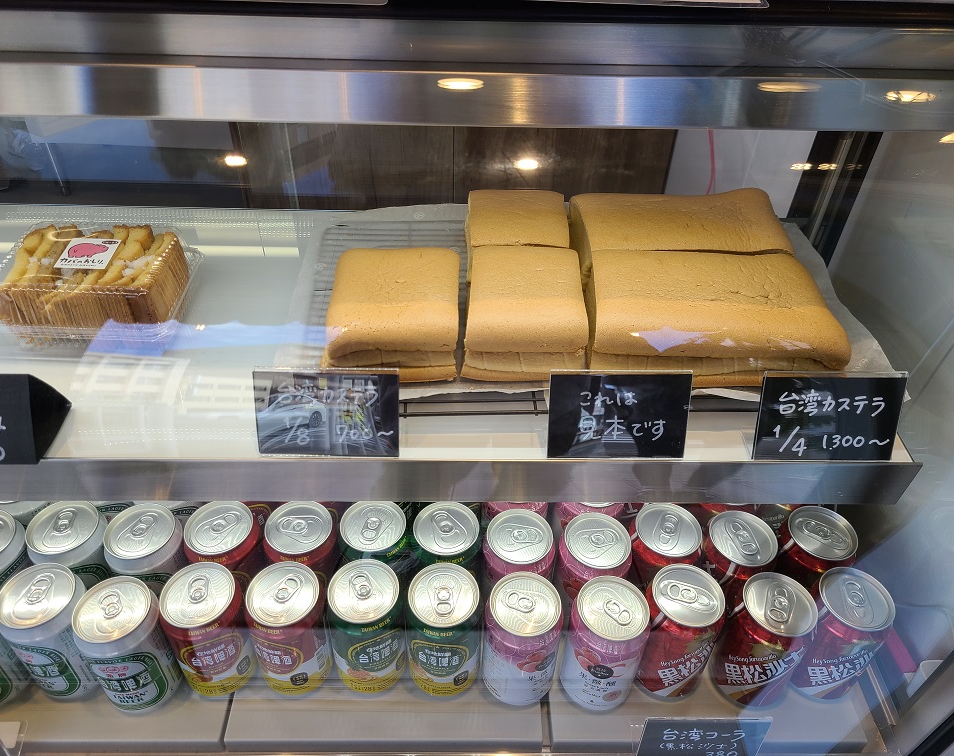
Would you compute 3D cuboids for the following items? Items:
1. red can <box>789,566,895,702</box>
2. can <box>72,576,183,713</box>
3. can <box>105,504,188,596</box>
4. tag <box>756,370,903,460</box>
[{"bbox_3d":[0.314,0.227,0.666,0.066,0.116,0.066,1,41,-1],"label":"red can"},{"bbox_3d":[-0.292,0.230,0.644,0.066,0.122,0.066,1,41,-1],"label":"can"},{"bbox_3d":[-0.296,0.177,0.702,0.066,0.118,0.066,1,42,-1],"label":"can"},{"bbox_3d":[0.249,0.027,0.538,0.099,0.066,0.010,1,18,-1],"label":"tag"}]

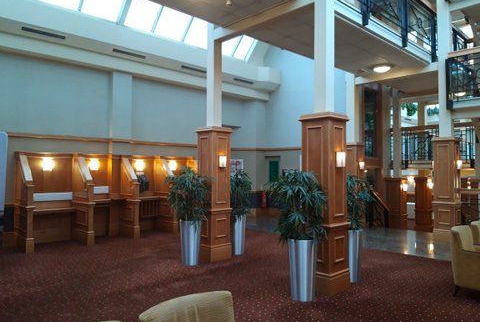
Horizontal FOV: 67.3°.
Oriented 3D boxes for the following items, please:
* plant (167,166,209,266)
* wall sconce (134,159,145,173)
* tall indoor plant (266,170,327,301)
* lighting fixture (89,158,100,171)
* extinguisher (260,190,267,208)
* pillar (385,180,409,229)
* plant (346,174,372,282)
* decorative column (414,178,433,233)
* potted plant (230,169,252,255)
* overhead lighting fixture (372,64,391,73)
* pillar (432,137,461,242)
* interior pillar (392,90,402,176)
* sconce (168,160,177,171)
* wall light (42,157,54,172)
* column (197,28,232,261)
[{"bbox_3d":[-0.860,0.906,6.080,0.720,1.648,0.720,0,-1,0],"label":"plant"},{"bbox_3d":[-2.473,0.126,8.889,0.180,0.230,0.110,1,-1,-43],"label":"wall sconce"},{"bbox_3d":[0.693,0.890,4.363,0.700,1.586,0.680,0,-1,9],"label":"tall indoor plant"},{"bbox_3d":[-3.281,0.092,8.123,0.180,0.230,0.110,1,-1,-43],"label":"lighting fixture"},{"bbox_3d":[0.746,1.182,11.298,0.180,0.570,0.170,1,-1,-43],"label":"extinguisher"},{"bbox_3d":[4.938,1.448,11.360,0.432,1.808,0.432,1,-2,-43],"label":"pillar"},{"bbox_3d":[1.586,0.932,5.152,0.656,1.568,0.656,1,-2,-43],"label":"plant"},{"bbox_3d":[6.745,1.608,13.200,0.440,2.016,0.440,1,-2,-43],"label":"decorative column"},{"bbox_3d":[-0.013,0.935,6.617,0.600,1.566,0.600,0,-1,0],"label":"potted plant"},{"bbox_3d":[3.378,-2.172,8.576,0.408,0.100,0.408,1,-2,-43],"label":"overhead lighting fixture"},{"bbox_3d":[4.632,0.636,8.048,0.448,2.315,0.448,1,-2,-43],"label":"pillar"},{"bbox_3d":[5.027,-0.853,11.520,0.192,2.784,0.192,1,-2,-43],"label":"interior pillar"},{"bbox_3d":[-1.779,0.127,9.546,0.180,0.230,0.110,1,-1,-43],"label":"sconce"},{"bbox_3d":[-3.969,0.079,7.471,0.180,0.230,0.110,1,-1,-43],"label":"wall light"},{"bbox_3d":[-0.460,-0.363,6.506,0.448,4.192,0.448,1,-2,-43],"label":"column"}]

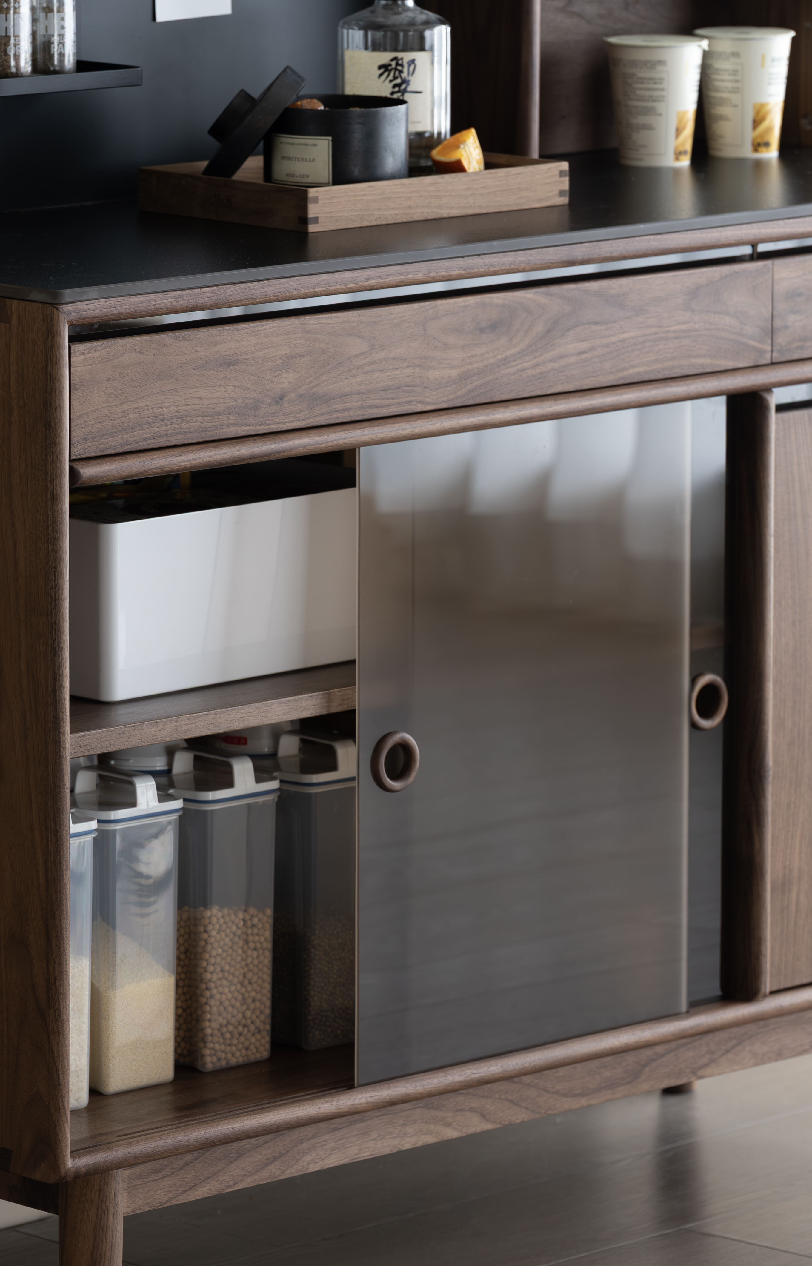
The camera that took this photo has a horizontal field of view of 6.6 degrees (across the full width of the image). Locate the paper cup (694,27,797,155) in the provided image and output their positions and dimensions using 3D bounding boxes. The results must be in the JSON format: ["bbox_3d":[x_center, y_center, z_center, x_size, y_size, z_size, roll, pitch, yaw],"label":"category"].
[{"bbox_3d":[0.307,-0.490,6.382,0.092,0.112,0.092,0,10,0],"label":"paper cup"}]

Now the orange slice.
[{"bbox_3d":[0.042,-0.398,5.962,0.051,0.061,0.049,0,10,0],"label":"orange slice"}]

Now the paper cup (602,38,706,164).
[{"bbox_3d":[0.224,-0.476,6.304,0.092,0.111,0.092,0,10,0],"label":"paper cup"}]

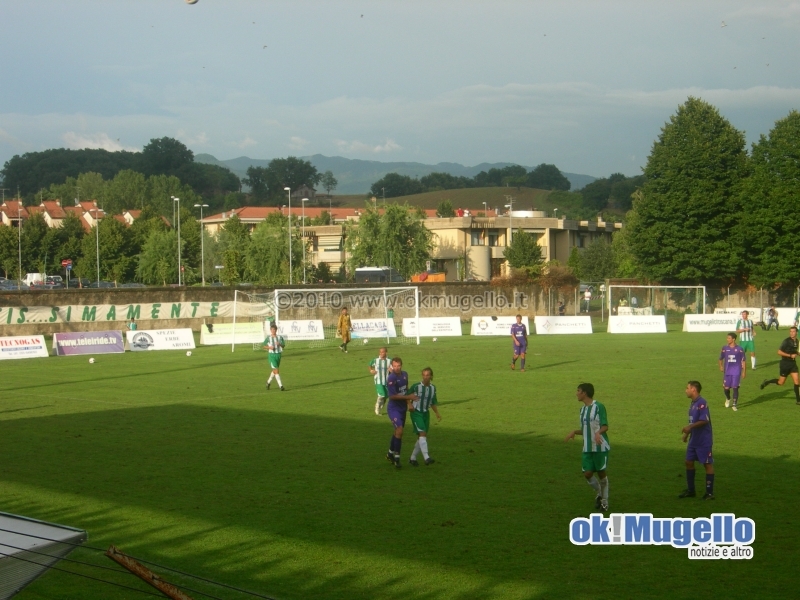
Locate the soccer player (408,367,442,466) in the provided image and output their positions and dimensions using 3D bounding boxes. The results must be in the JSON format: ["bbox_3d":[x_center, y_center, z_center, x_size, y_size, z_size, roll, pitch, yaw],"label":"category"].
[{"bbox_3d":[0.434,2.022,28.900,0.580,1.710,0.480,-1,1,-14],"label":"soccer player"}]

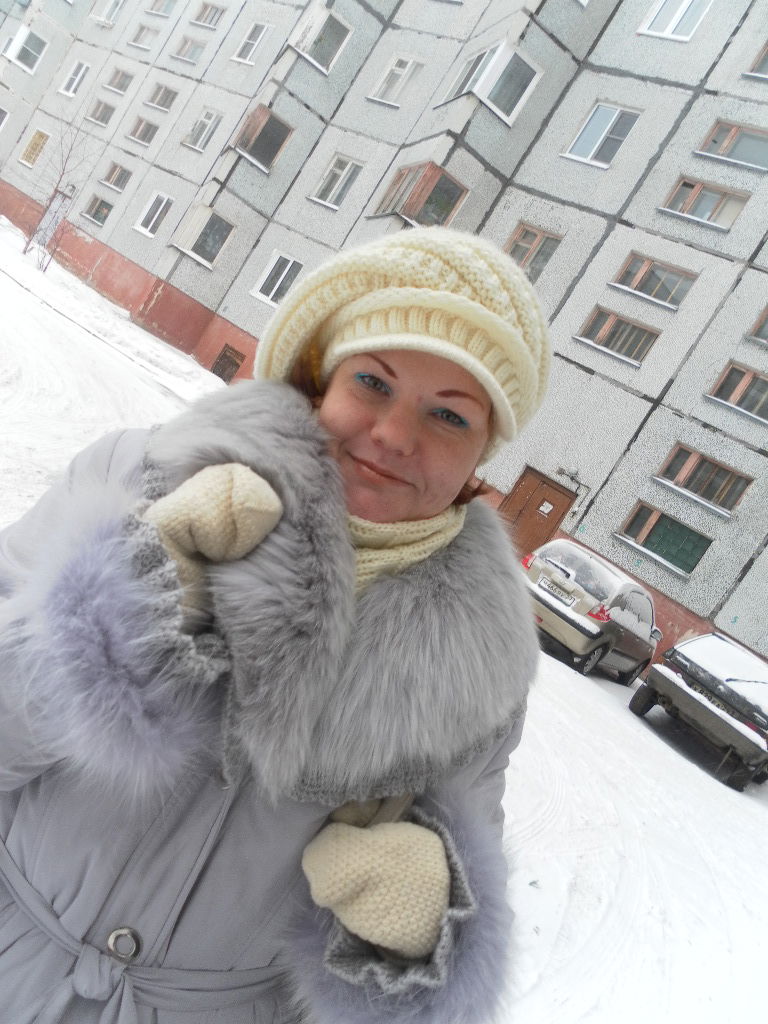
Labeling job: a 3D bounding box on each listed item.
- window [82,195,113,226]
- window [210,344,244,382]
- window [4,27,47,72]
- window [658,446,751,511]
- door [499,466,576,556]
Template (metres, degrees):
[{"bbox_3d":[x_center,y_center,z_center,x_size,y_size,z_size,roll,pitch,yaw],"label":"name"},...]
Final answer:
[{"bbox_3d":[-9.167,-9.725,26.731,1.288,0.702,0.150,36,6,36],"label":"window"},{"bbox_3d":[-4.109,-3.909,21.945,0.861,0.861,0.160,36,6,36],"label":"window"},{"bbox_3d":[-12.972,-16.831,30.181,1.022,1.250,0.150,30,6,-24],"label":"window"},{"bbox_3d":[5.494,-0.570,14.190,1.405,0.677,0.150,36,6,36],"label":"window"},{"bbox_3d":[2.647,0.292,15.799,1.264,2.083,0.150,36,6,36],"label":"door"}]

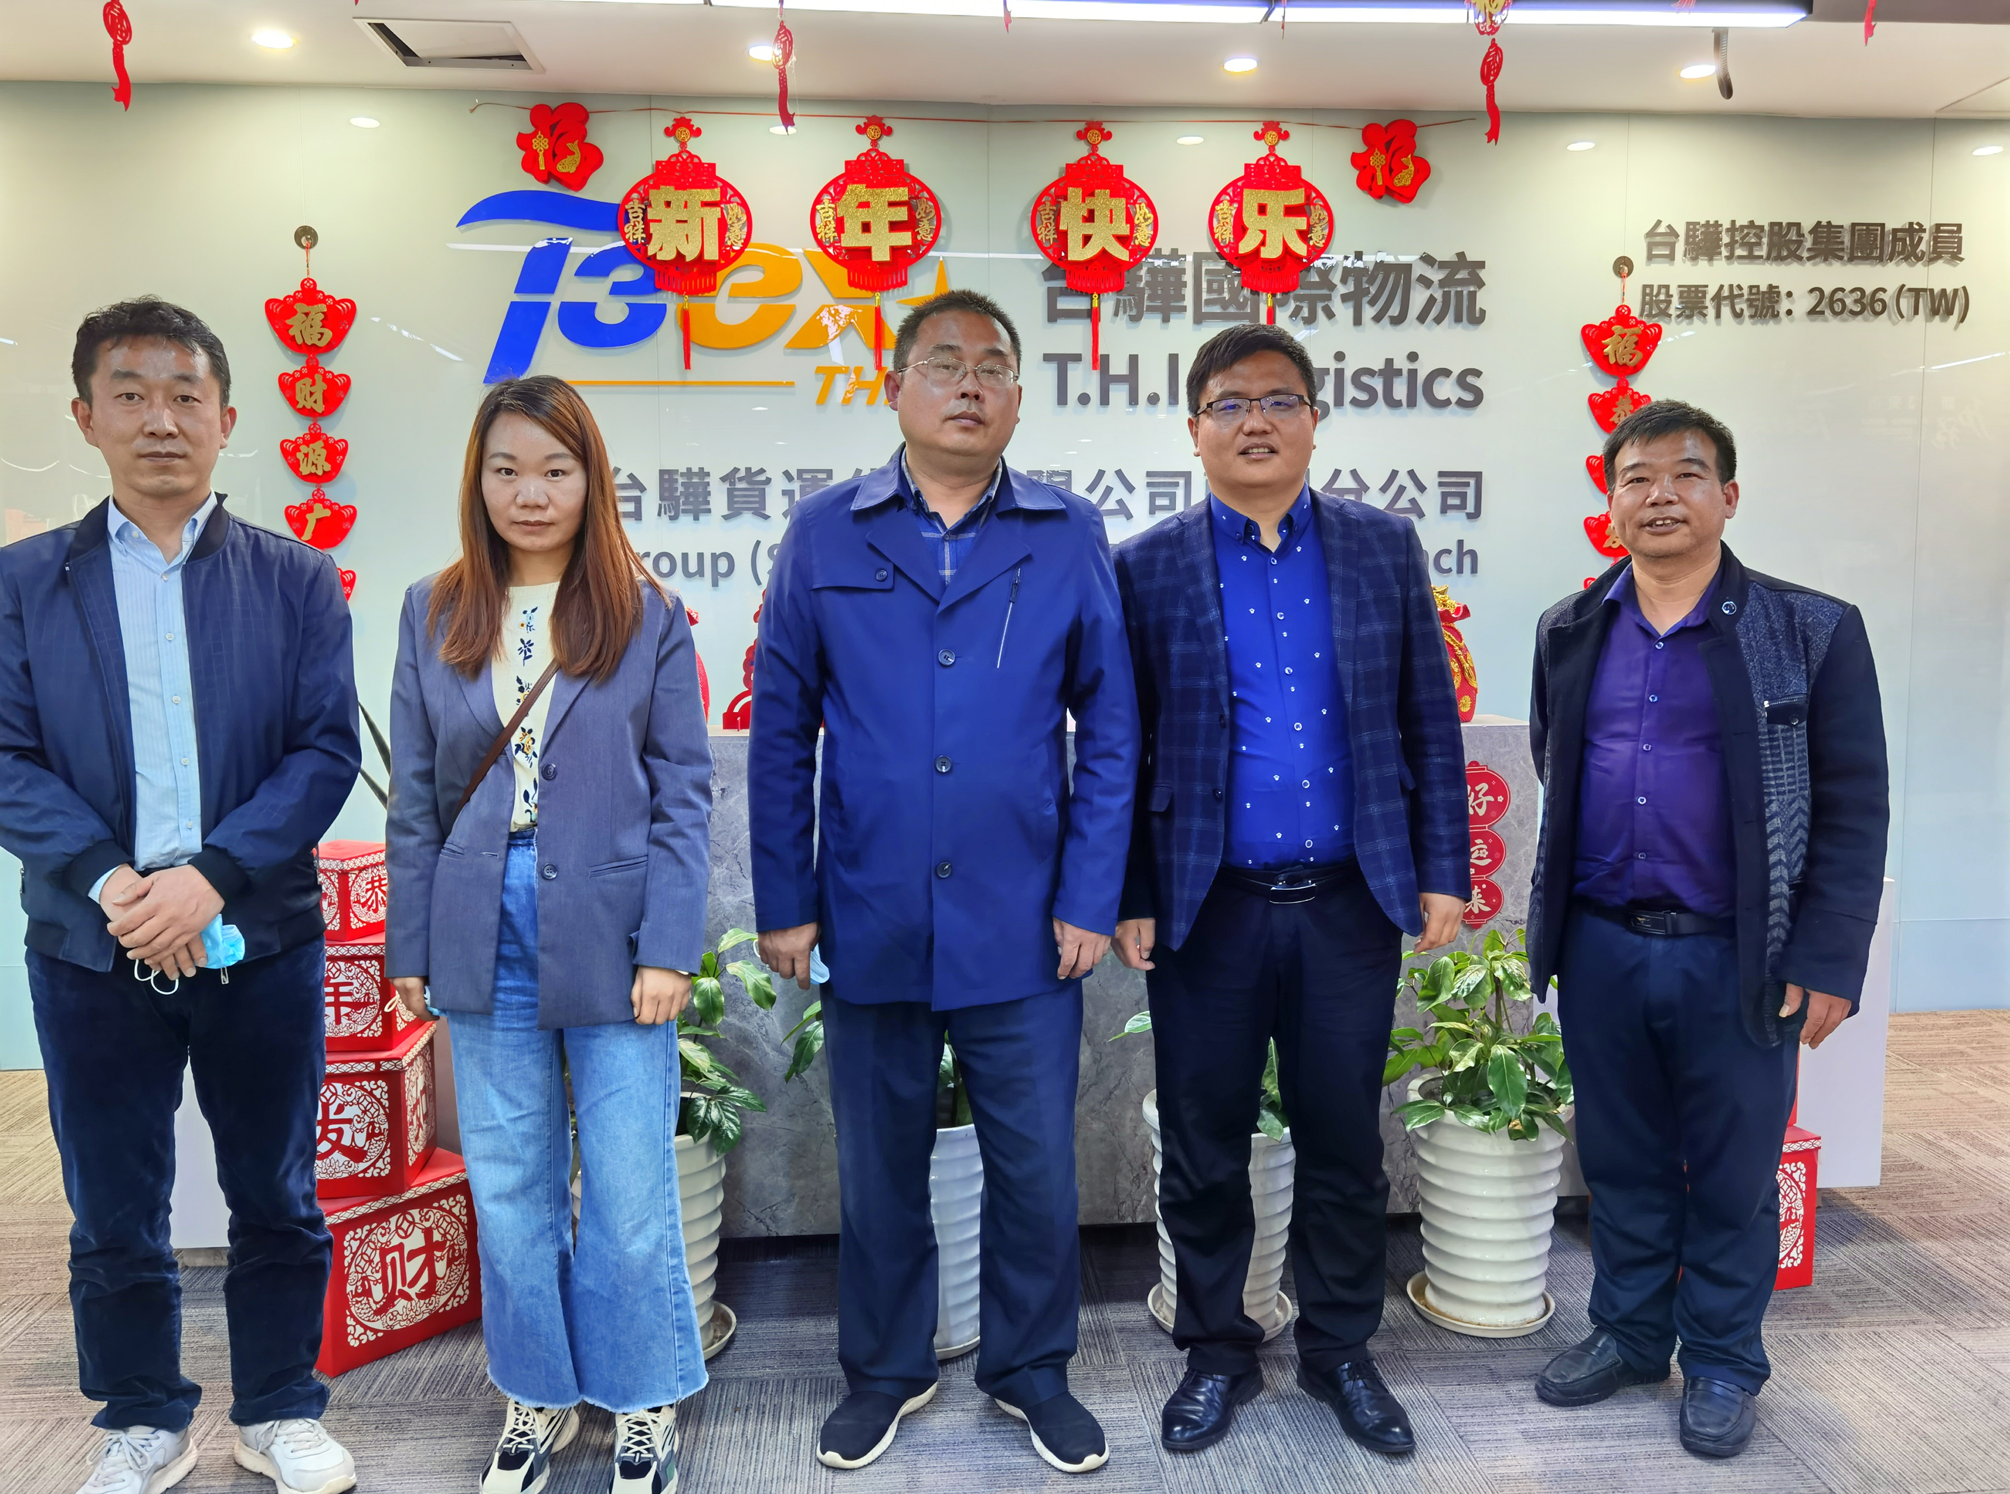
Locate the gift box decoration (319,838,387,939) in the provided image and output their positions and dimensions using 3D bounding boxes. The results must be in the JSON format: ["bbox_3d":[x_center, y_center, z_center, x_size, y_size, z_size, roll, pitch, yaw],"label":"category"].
[{"bbox_3d":[-1.223,0.268,2.910,0.157,0.148,0.157,2,6,23],"label":"gift box decoration"}]

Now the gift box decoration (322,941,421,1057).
[{"bbox_3d":[-1.210,0.440,2.907,0.206,0.195,0.206,-1,5,-3],"label":"gift box decoration"}]

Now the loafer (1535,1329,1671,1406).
[{"bbox_3d":[1.020,1.026,2.660,0.280,0.097,0.105,-3,6,-23],"label":"loafer"}]

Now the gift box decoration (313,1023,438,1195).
[{"bbox_3d":[-1.173,0.658,2.837,0.233,0.240,0.233,-1,5,-6],"label":"gift box decoration"}]

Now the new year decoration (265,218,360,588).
[{"bbox_3d":[-1.930,-0.868,4.376,0.246,1.141,0.030,-1,5,-5],"label":"new year decoration"}]

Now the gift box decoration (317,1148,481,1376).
[{"bbox_3d":[-1.180,0.922,2.887,0.290,0.294,0.290,4,7,39],"label":"gift box decoration"}]

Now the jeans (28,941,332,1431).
[{"bbox_3d":[-1.280,0.617,2.479,0.420,0.860,0.260,-2,6,-20],"label":"jeans"}]

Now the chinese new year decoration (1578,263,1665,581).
[{"bbox_3d":[1.842,-0.879,4.679,0.257,1.105,0.030,-1,5,-5],"label":"chinese new year decoration"}]

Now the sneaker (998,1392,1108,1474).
[{"bbox_3d":[0.076,1.045,2.540,0.110,0.110,0.285,-3,6,-23],"label":"sneaker"}]

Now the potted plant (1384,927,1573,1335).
[{"bbox_3d":[0.895,0.694,2.943,0.390,0.720,0.370,-1,5,-5],"label":"potted plant"}]

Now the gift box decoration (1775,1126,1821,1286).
[{"bbox_3d":[1.387,0.891,3.126,0.295,0.292,0.295,-2,5,-16],"label":"gift box decoration"}]

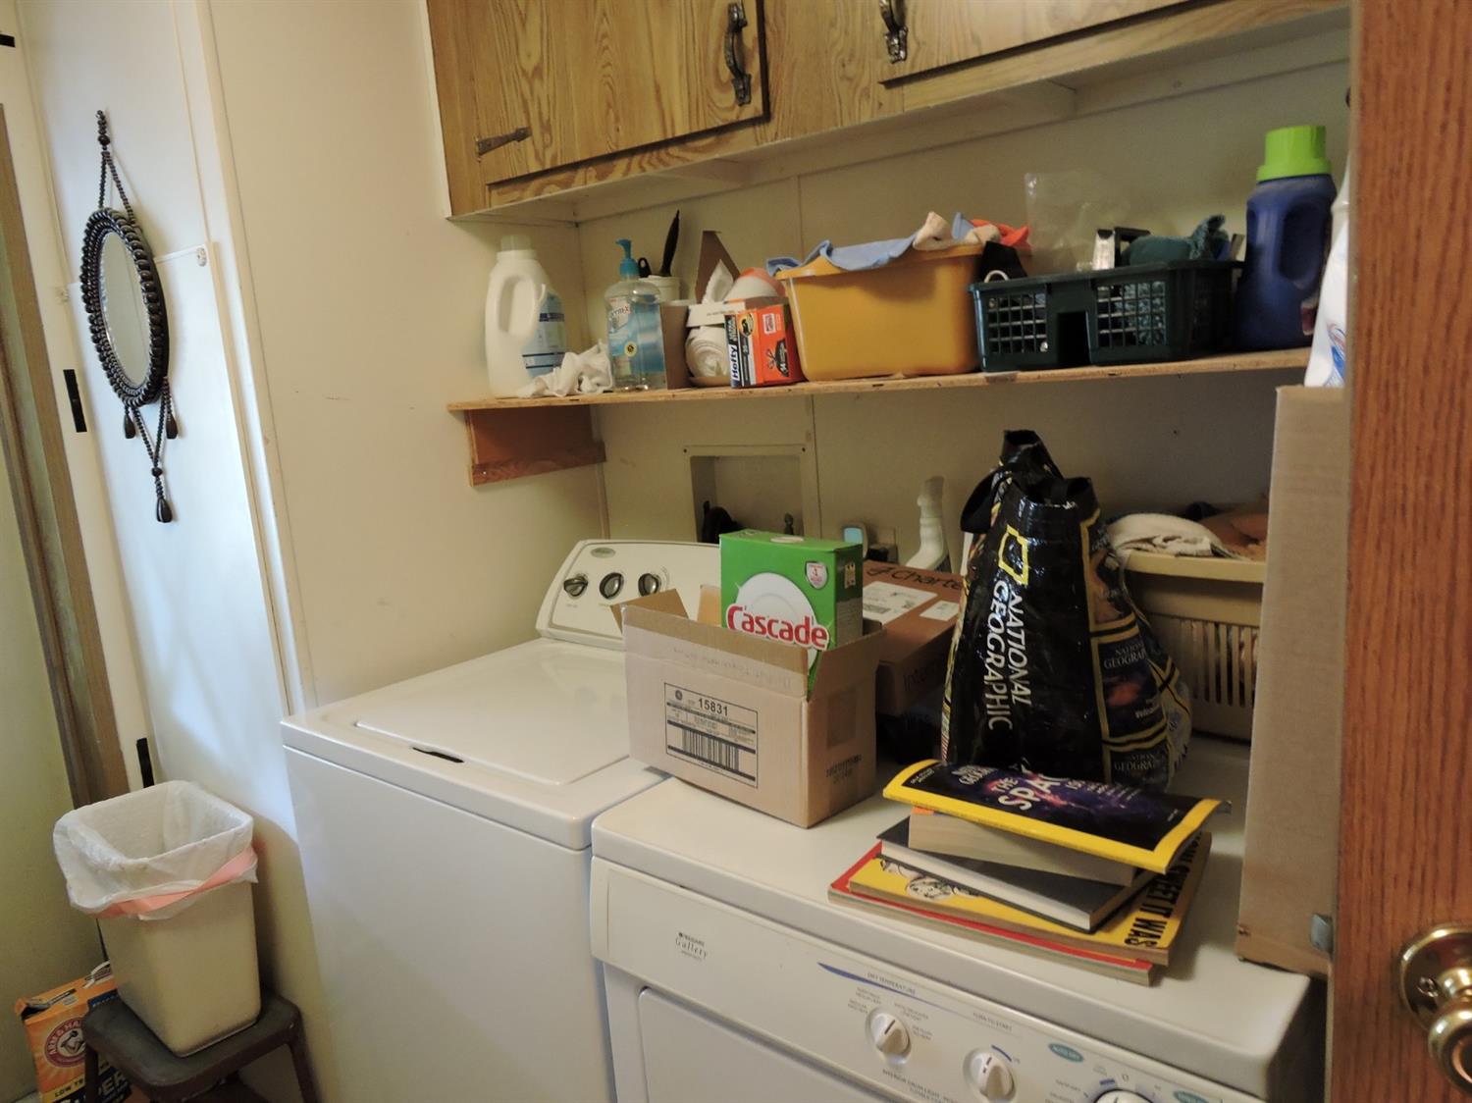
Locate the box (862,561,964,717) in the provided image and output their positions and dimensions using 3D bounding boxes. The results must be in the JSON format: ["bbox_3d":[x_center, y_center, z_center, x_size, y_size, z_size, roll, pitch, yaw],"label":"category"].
[{"bbox_3d":[0.192,0.101,1.349,0.242,0.065,0.310,10,22,40],"label":"box"}]

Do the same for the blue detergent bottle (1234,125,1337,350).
[{"bbox_3d":[0.558,-0.315,1.031,0.130,0.219,0.086,-11,12,-32],"label":"blue detergent bottle"}]

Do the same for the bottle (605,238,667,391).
[{"bbox_3d":[-0.155,-0.360,1.558,0.086,0.224,0.066,3,12,34],"label":"bottle"}]

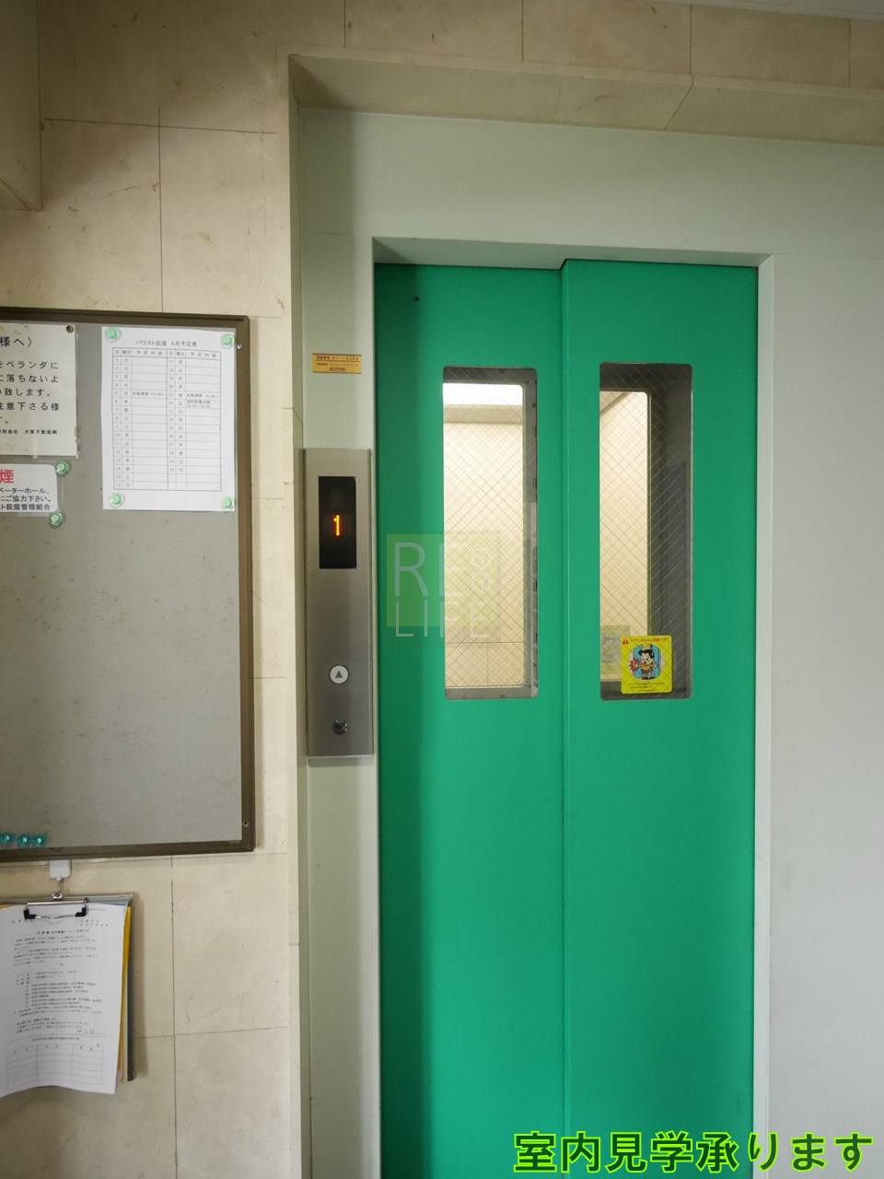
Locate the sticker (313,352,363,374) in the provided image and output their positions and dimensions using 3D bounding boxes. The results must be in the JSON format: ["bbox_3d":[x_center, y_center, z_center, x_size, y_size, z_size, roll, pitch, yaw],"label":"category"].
[{"bbox_3d":[-0.198,-0.427,1.160,0.091,0.035,0.002,0,1,-5],"label":"sticker"}]

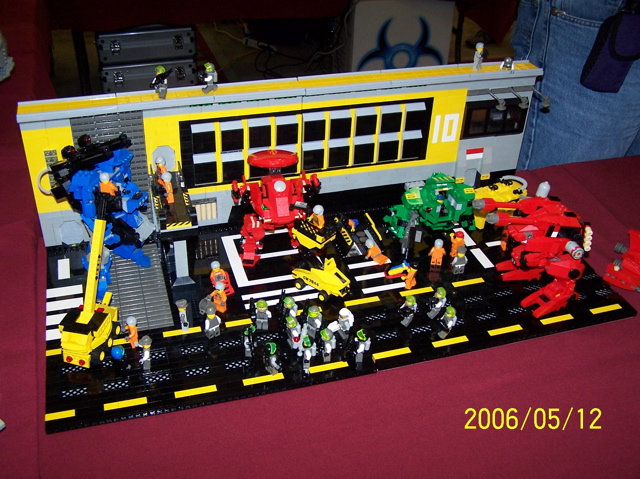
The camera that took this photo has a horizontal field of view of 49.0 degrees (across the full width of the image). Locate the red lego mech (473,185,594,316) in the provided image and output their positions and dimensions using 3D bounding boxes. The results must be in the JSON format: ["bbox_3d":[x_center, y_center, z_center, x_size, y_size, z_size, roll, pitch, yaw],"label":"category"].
[{"bbox_3d":[0.283,0.010,0.929,0.166,0.150,0.116,-8,36,-15],"label":"red lego mech"}]

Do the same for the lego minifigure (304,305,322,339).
[{"bbox_3d":[-0.009,0.104,0.869,0.024,0.041,0.018,22,39,25],"label":"lego minifigure"}]

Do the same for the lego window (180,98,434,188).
[{"bbox_3d":[-0.010,-0.142,1.025,0.378,0.107,0.020,-8,36,-15],"label":"lego window"}]

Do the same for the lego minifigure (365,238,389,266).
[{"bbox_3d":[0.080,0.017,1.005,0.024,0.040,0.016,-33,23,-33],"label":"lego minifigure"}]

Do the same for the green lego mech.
[{"bbox_3d":[0.171,-0.044,1.061,0.150,0.090,0.108,-3,35,-9],"label":"green lego mech"}]

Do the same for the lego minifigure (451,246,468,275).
[{"bbox_3d":[0.198,0.030,0.996,0.026,0.042,0.015,14,36,16],"label":"lego minifigure"}]

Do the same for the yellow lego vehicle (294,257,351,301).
[{"bbox_3d":[0.002,0.050,0.958,0.079,0.041,0.044,24,40,27],"label":"yellow lego vehicle"}]

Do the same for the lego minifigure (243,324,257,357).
[{"bbox_3d":[-0.084,0.122,0.840,0.019,0.042,0.025,-4,35,-10],"label":"lego minifigure"}]

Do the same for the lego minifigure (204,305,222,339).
[{"bbox_3d":[-0.131,0.100,0.867,0.024,0.040,0.015,-23,42,-32],"label":"lego minifigure"}]

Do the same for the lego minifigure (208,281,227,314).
[{"bbox_3d":[-0.131,0.076,0.911,0.023,0.041,0.015,17,38,20],"label":"lego minifigure"}]

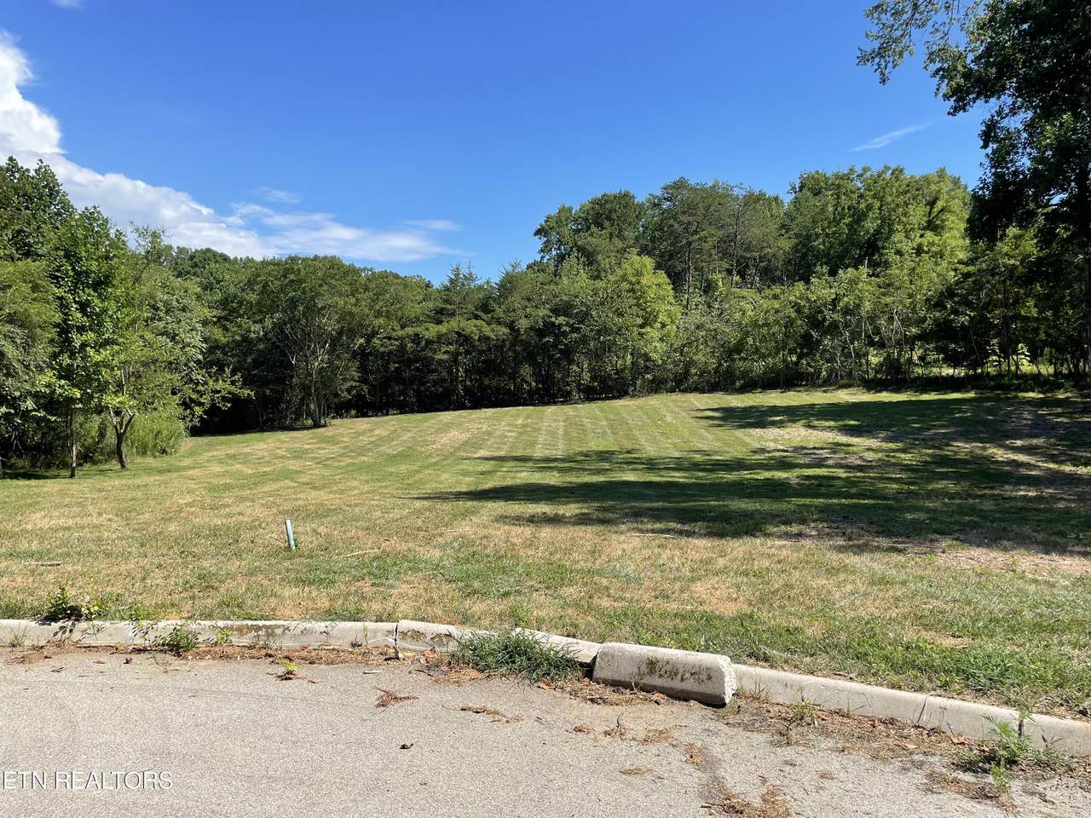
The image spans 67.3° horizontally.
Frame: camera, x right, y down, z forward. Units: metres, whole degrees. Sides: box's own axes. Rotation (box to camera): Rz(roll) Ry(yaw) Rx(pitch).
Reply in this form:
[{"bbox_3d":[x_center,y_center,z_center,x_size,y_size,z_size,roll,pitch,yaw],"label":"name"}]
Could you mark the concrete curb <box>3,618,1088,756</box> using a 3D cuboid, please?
[{"bbox_3d":[-0.503,1.481,4.944,6.400,0.165,0.820,0,0,16],"label":"concrete curb"}]

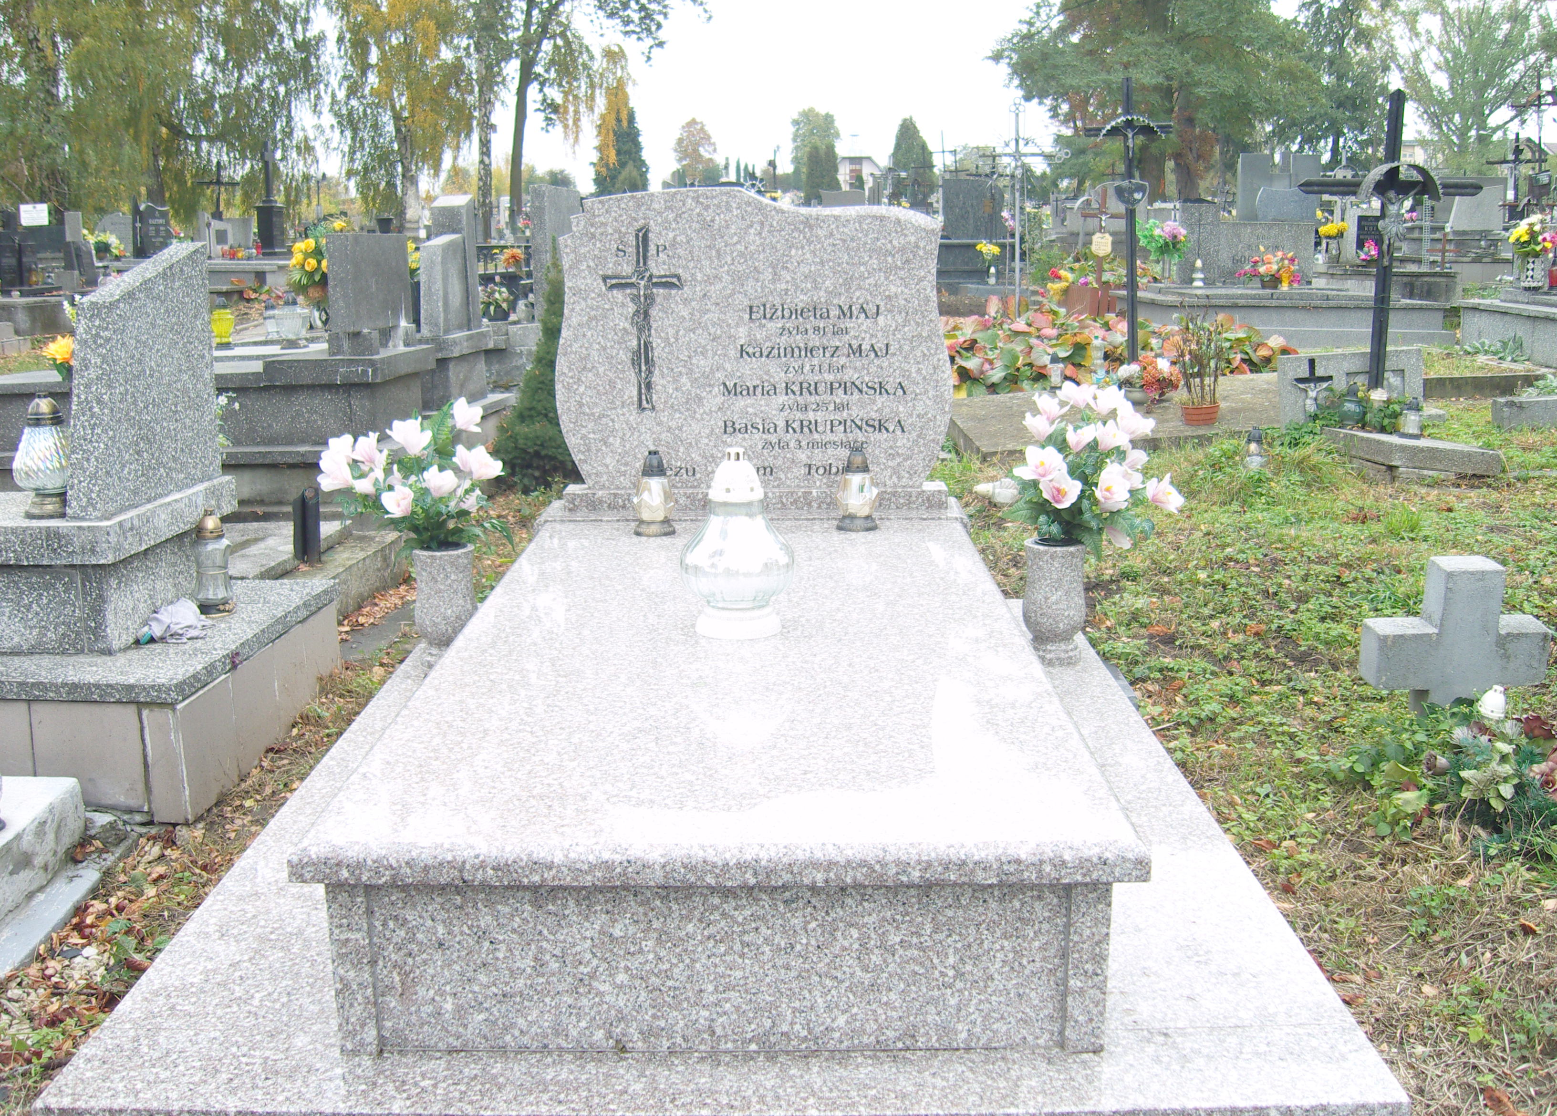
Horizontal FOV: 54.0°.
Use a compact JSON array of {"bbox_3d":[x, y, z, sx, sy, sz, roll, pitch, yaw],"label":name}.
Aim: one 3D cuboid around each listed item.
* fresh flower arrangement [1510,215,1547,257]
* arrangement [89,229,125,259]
[{"bbox_3d":[6.374,-2.729,13.000,0.302,0.354,0.272,0,13,0],"label":"fresh flower arrangement"},{"bbox_3d":[-8.042,-3.756,18.300,0.440,0.370,0.380,0,13,0],"label":"arrangement"}]

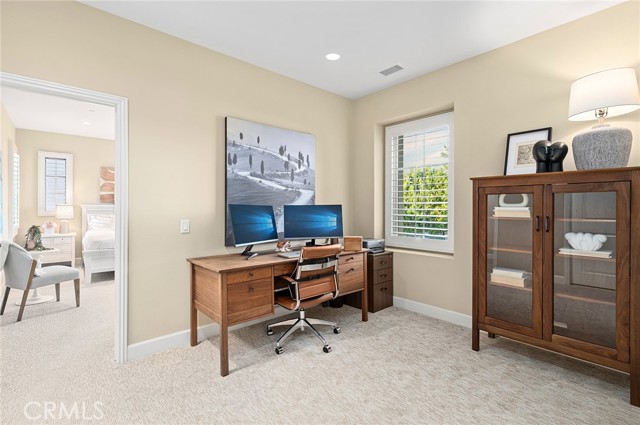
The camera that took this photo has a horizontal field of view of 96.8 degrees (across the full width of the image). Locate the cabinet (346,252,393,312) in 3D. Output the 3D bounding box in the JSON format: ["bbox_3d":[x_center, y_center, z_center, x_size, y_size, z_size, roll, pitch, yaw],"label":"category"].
[{"bbox_3d":[0.585,0.841,3.640,0.385,0.672,0.540,-1,1,-42],"label":"cabinet"}]

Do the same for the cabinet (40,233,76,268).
[{"bbox_3d":[-5.205,0.782,5.553,0.690,0.710,0.460,-1,1,-42],"label":"cabinet"}]

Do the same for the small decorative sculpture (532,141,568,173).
[{"bbox_3d":[1.782,-0.424,2.199,0.140,0.270,0.190,-1,1,-42],"label":"small decorative sculpture"}]

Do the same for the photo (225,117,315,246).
[{"bbox_3d":[-0.496,-0.303,3.145,1.130,1.260,0.050,-1,1,-42],"label":"photo"}]

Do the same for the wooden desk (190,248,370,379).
[{"bbox_3d":[-0.334,0.807,2.833,1.640,0.762,0.690,-1,1,-42],"label":"wooden desk"}]

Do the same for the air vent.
[{"bbox_3d":[0.795,-1.567,3.147,0.140,0.020,0.250,-1,1,-42],"label":"air vent"}]

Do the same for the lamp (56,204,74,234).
[{"bbox_3d":[-5.059,0.134,5.674,0.290,0.567,0.290,-1,1,-42],"label":"lamp"}]

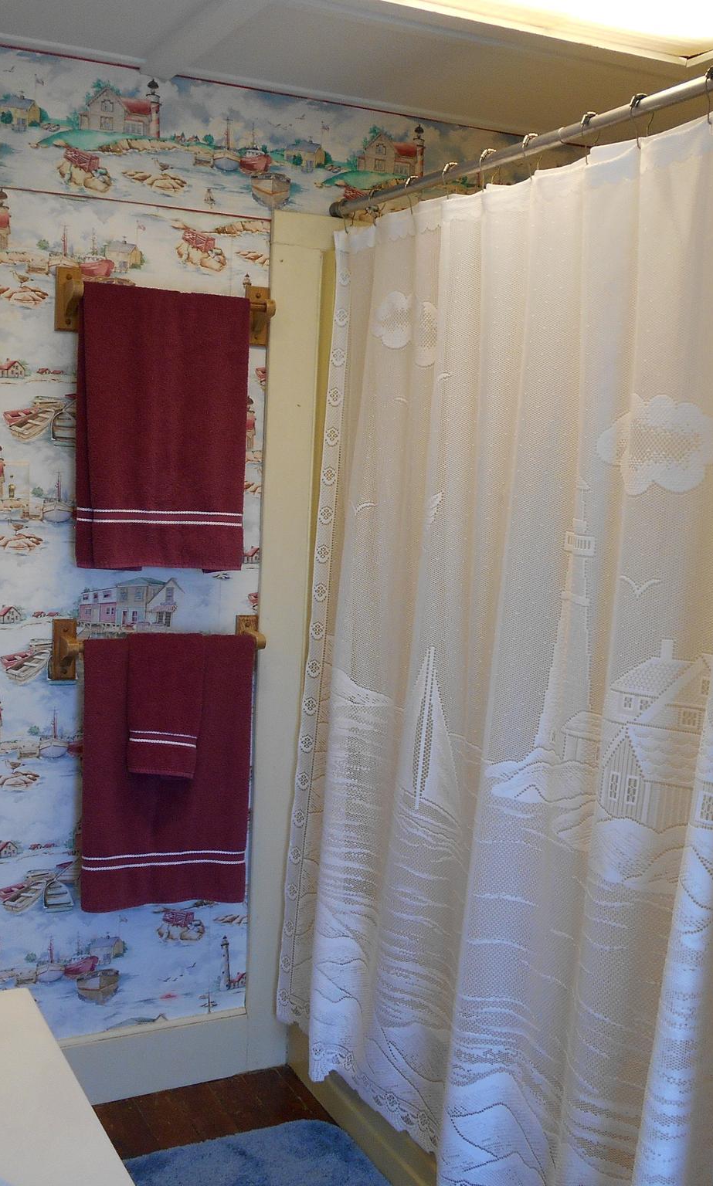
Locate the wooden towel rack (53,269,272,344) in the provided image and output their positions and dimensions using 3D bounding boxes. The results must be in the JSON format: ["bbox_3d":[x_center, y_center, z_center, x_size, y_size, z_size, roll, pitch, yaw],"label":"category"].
[{"bbox_3d":[-0.373,-0.586,2.427,0.457,0.121,0.082,-1,7,-27],"label":"wooden towel rack"}]

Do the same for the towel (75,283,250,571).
[{"bbox_3d":[-0.393,-0.330,2.428,0.353,0.565,0.060,-1,7,-27],"label":"towel"}]

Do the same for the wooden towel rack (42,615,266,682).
[{"bbox_3d":[-0.403,0.119,2.503,0.457,0.122,0.082,-1,7,-27],"label":"wooden towel rack"}]

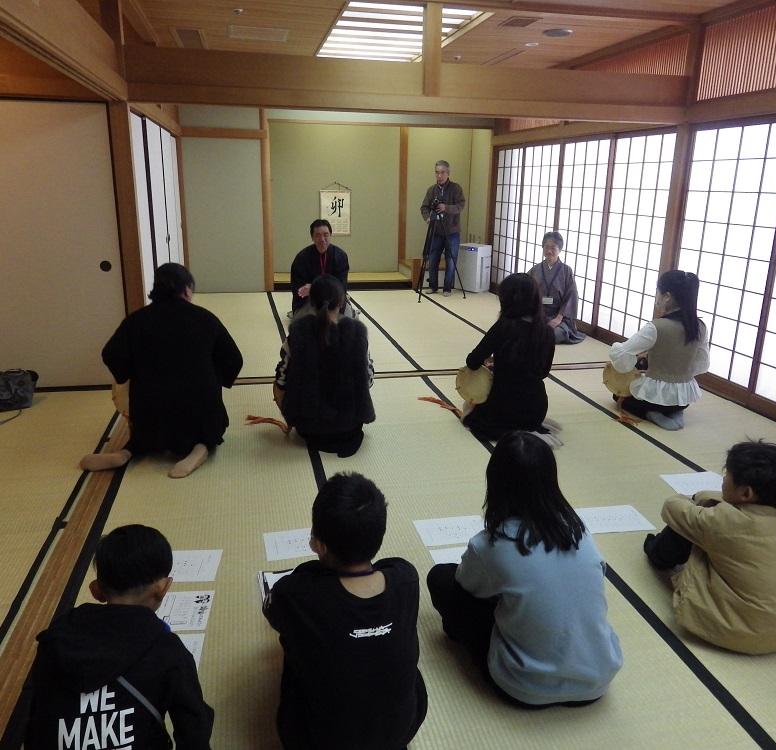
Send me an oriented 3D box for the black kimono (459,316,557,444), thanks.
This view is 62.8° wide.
[{"bbox_3d":[0.708,-0.013,3.607,0.540,0.710,0.460,16,22,40],"label":"black kimono"}]

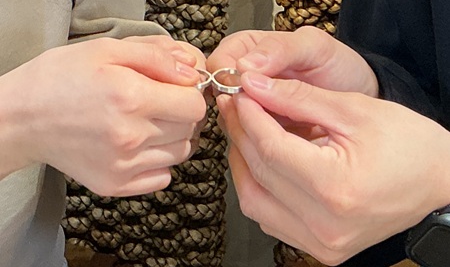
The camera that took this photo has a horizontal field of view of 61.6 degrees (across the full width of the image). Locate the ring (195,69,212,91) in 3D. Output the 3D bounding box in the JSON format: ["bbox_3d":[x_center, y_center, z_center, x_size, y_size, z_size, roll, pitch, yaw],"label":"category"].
[{"bbox_3d":[-0.017,-0.032,0.223,0.019,0.003,0.019,2,40,-1],"label":"ring"}]

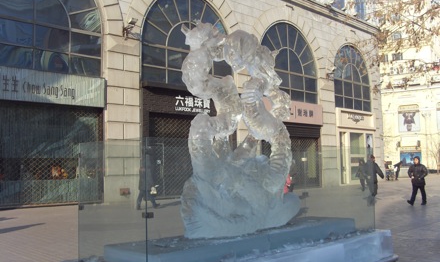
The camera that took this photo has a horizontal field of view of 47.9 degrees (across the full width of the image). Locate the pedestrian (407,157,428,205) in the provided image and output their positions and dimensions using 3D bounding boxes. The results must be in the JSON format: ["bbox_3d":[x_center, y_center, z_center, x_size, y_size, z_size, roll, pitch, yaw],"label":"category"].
[{"bbox_3d":[6.683,1.676,16.855,0.600,1.674,0.500,-4,-5,37],"label":"pedestrian"}]

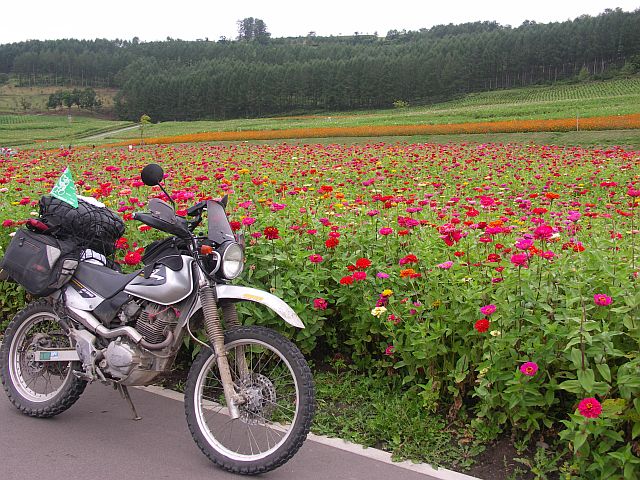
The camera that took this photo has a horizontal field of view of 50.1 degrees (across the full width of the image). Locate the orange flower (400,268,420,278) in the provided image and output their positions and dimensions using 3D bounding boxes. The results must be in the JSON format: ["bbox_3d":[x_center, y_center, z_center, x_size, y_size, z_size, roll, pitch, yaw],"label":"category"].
[{"bbox_3d":[0.549,0.204,4.200,0.097,0.045,0.097,1,14,8],"label":"orange flower"}]

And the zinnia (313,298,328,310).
[{"bbox_3d":[0.004,0.391,4.150,0.087,0.055,0.087,0,33,0],"label":"zinnia"}]

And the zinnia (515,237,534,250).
[{"bbox_3d":[1.121,0.022,3.750,0.100,0.050,0.100,3,19,17],"label":"zinnia"}]

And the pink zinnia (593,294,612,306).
[{"bbox_3d":[1.365,0.290,3.300,0.092,0.045,0.092,4,34,23],"label":"pink zinnia"}]

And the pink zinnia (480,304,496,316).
[{"bbox_3d":[0.911,0.381,3.700,0.088,0.042,0.088,2,29,14],"label":"pink zinnia"}]

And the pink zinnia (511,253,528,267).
[{"bbox_3d":[1.094,0.107,3.750,0.094,0.058,0.094,3,14,16],"label":"pink zinnia"}]

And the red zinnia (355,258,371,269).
[{"bbox_3d":[0.267,0.144,4.200,0.094,0.052,0.094,1,14,4],"label":"red zinnia"}]

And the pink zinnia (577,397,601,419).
[{"bbox_3d":[1.155,0.717,2.920,0.097,0.050,0.092,4,51,22],"label":"pink zinnia"}]

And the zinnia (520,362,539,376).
[{"bbox_3d":[0.995,0.615,3.250,0.087,0.045,0.083,3,44,17],"label":"zinnia"}]

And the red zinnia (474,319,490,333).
[{"bbox_3d":[0.867,0.456,3.650,0.082,0.055,0.082,2,29,14],"label":"red zinnia"}]

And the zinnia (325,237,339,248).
[{"bbox_3d":[0.072,0.019,4.300,0.088,0.056,0.088,0,13,1],"label":"zinnia"}]

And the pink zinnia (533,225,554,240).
[{"bbox_3d":[1.225,-0.041,3.750,0.102,0.060,0.102,3,14,18],"label":"pink zinnia"}]

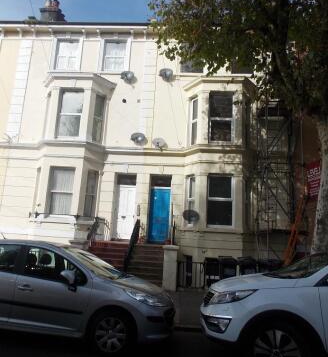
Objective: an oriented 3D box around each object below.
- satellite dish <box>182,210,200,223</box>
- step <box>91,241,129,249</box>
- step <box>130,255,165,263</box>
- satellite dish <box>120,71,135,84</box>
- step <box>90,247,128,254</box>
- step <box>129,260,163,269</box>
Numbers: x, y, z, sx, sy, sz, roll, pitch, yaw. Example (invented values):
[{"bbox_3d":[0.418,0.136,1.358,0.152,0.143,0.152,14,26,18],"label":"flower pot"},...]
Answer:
[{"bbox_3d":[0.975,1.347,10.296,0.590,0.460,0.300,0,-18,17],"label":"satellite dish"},{"bbox_3d":[-1.822,2.330,10.204,1.280,0.157,0.290,2,-11,4],"label":"step"},{"bbox_3d":[-0.492,2.606,9.528,1.200,0.157,0.290,2,-11,4],"label":"step"},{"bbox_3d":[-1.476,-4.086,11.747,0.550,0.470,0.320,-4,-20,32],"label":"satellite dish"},{"bbox_3d":[-1.819,2.431,9.910,1.270,0.157,0.290,2,-11,4],"label":"step"},{"bbox_3d":[-0.518,2.815,9.579,1.220,0.170,0.290,2,-10,2],"label":"step"}]

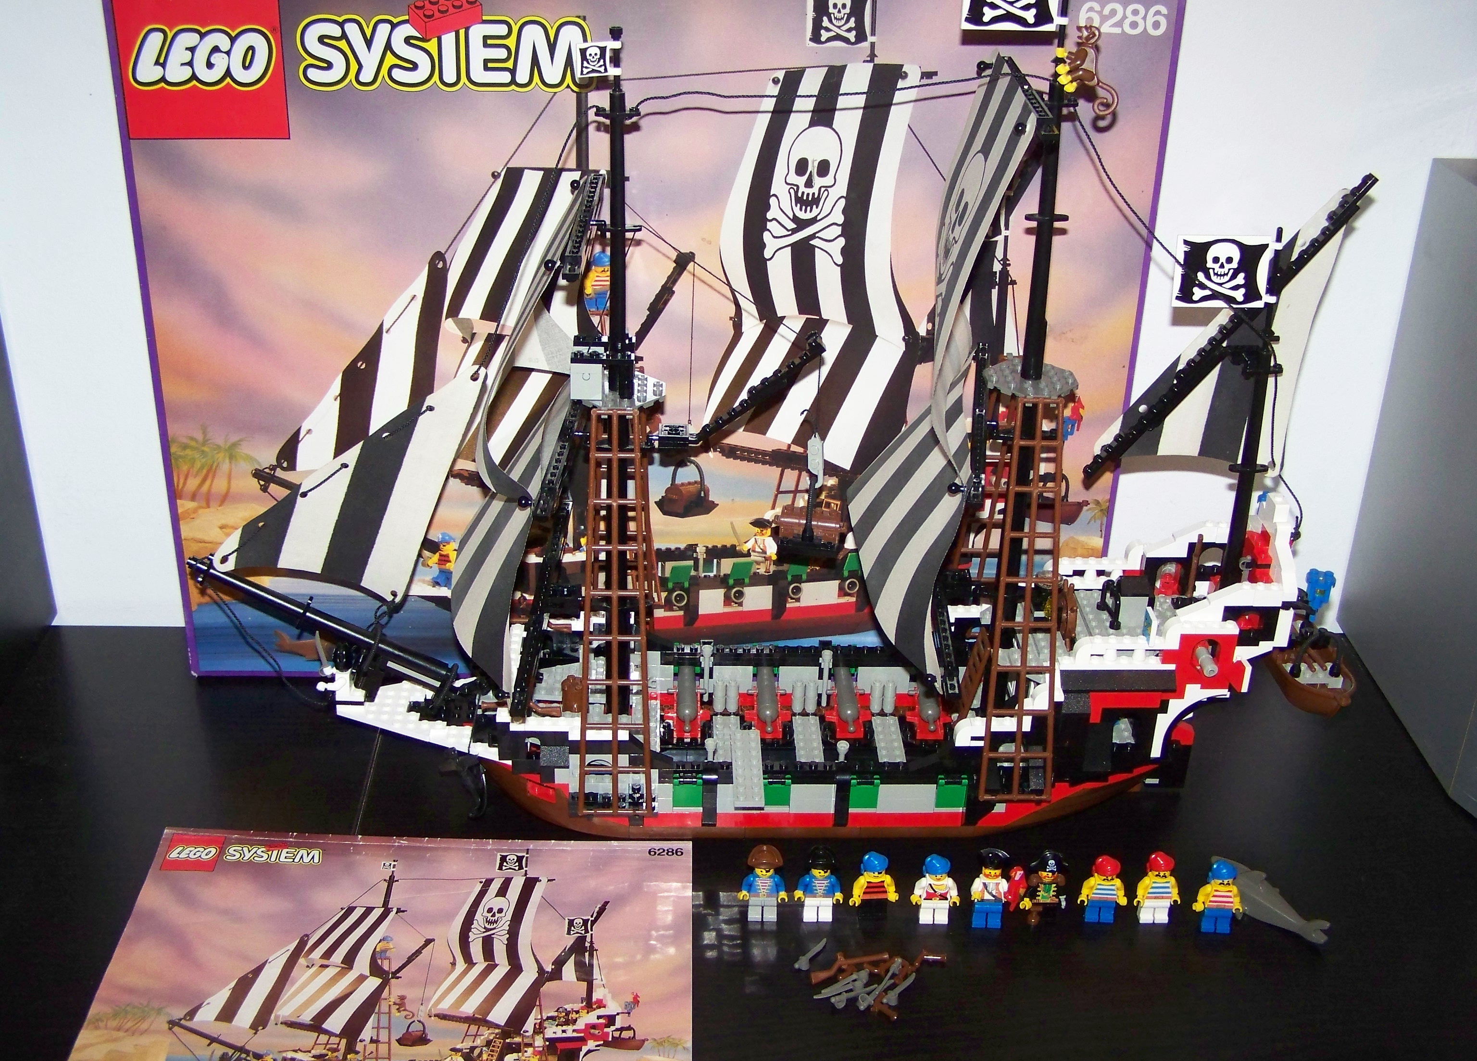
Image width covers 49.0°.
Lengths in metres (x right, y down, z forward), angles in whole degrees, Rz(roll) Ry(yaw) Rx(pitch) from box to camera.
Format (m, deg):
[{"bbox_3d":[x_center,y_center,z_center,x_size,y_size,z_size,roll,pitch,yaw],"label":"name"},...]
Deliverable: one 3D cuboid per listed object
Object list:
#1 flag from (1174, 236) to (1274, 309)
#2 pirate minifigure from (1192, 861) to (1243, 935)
[{"bbox_3d":[0.242,-0.129,0.806,0.050,0.037,0.004,-2,29,1],"label":"flag"},{"bbox_3d":[0.253,0.193,0.855,0.026,0.042,0.015,2,30,3],"label":"pirate minifigure"}]

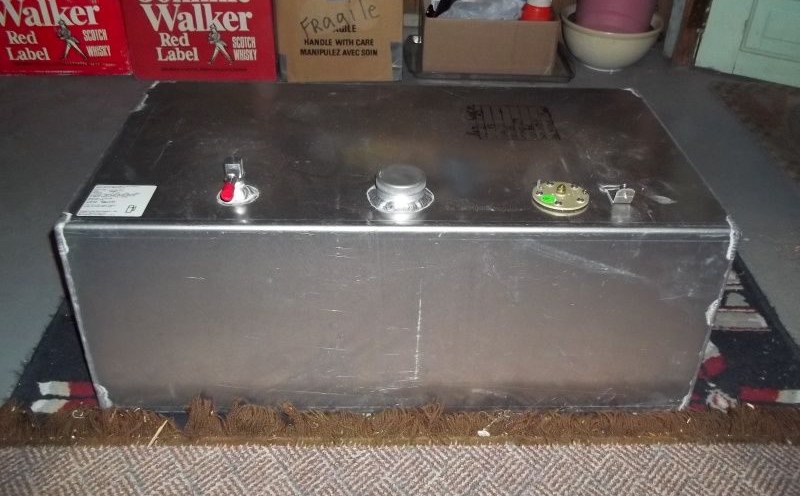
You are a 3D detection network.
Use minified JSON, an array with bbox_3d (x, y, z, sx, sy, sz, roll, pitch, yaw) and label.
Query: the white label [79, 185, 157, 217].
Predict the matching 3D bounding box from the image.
[{"bbox_3d":[-0.344,-0.056,0.903,0.077,0.001,0.077,0,33,-2],"label":"white label"}]

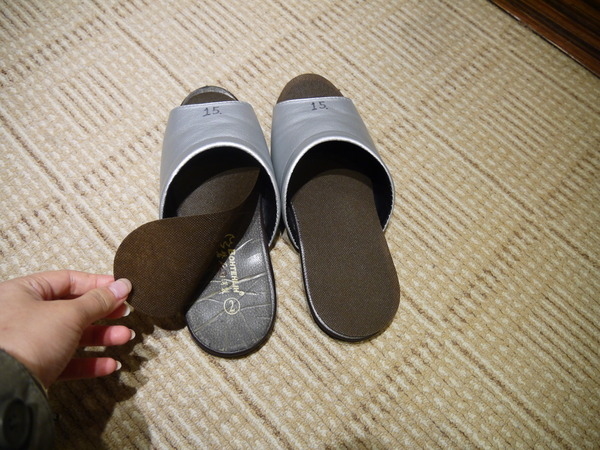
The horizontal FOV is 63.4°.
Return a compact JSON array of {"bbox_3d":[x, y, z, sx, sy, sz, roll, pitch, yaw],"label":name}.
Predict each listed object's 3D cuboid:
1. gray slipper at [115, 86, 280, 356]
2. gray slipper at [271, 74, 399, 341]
[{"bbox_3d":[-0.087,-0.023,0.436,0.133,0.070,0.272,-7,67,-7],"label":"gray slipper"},{"bbox_3d":[0.030,-0.036,0.451,0.108,0.070,0.275,-5,67,-7],"label":"gray slipper"}]

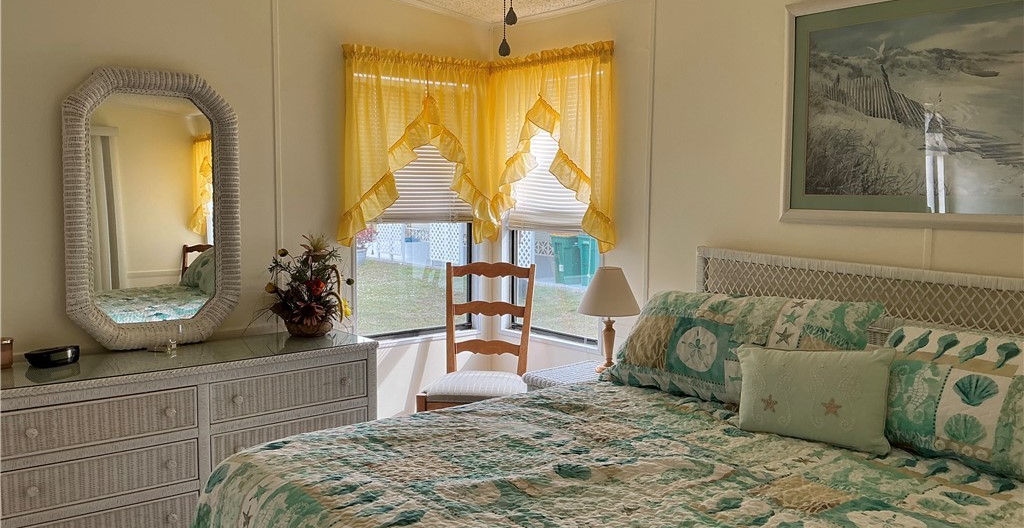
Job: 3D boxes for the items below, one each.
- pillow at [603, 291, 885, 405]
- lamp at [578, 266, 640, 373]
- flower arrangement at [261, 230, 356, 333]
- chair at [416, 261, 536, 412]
[{"bbox_3d":[0.825,0.316,3.103,0.220,0.470,1.040,31,-15,-37],"label":"pillow"},{"bbox_3d":[0.432,0.246,3.721,0.285,0.464,0.285,0,6,0],"label":"lamp"},{"bbox_3d":[-0.929,0.095,3.724,0.400,0.462,0.360,-5,8,-39],"label":"flower arrangement"},{"bbox_3d":[-0.155,0.538,4.140,0.500,1.040,0.470,1,6,6],"label":"chair"}]

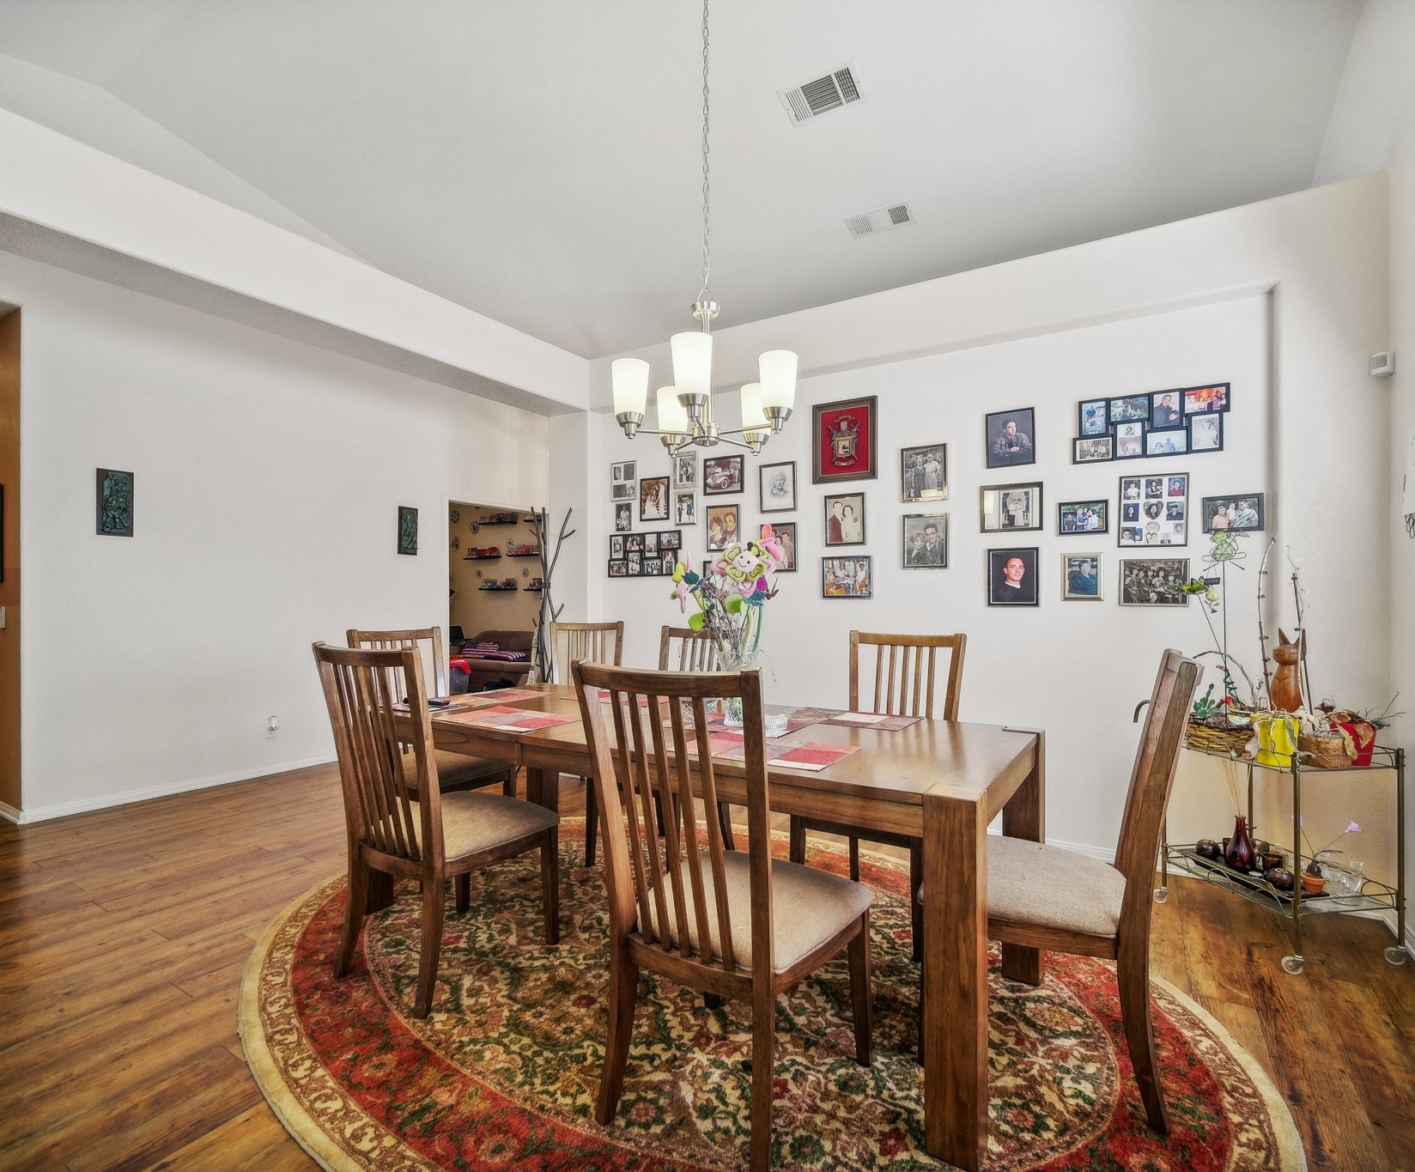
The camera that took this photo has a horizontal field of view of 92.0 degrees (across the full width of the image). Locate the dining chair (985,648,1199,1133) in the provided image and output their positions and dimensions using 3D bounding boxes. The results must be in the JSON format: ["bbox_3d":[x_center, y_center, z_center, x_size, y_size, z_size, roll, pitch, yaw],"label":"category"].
[{"bbox_3d":[0.929,0.701,1.821,0.602,1.043,0.511,0,-1,30],"label":"dining chair"}]

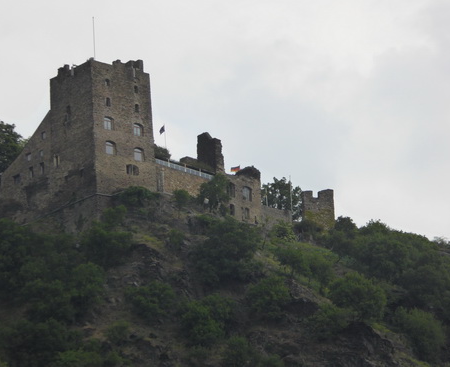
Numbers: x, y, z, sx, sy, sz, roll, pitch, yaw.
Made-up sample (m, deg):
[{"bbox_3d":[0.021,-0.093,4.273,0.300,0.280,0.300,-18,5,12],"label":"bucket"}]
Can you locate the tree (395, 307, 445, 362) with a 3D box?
[{"bbox_3d":[26.174,20.321,476.000,6.729,7.536,6.392,-2,-17,0],"label":"tree"}]

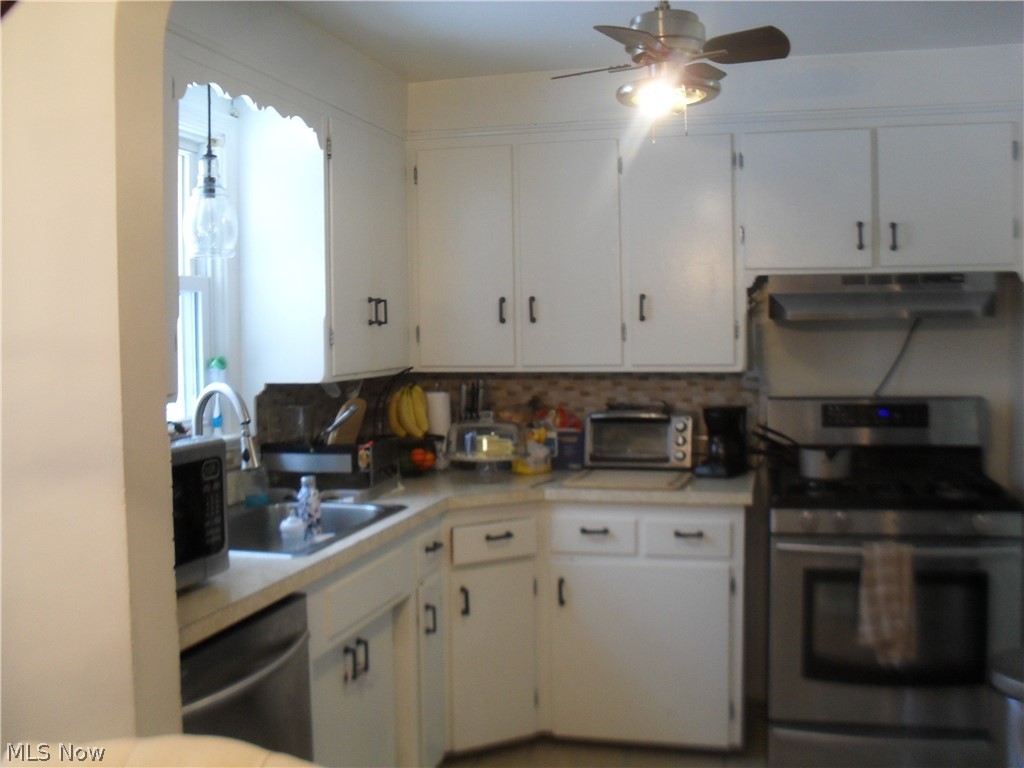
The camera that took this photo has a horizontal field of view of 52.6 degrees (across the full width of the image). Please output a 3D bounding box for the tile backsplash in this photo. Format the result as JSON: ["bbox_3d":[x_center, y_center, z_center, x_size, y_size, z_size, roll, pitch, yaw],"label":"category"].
[{"bbox_3d":[0.040,0.125,3.700,1.607,0.330,0.930,0,3,14],"label":"tile backsplash"}]

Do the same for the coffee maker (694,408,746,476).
[{"bbox_3d":[0.762,0.199,3.792,0.180,0.270,0.150,-2,3,-26],"label":"coffee maker"}]

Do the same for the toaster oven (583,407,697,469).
[{"bbox_3d":[0.496,0.206,3.938,0.393,0.225,0.290,0,3,14],"label":"toaster oven"}]

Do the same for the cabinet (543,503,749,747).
[{"bbox_3d":[0.517,0.795,3.755,0.668,0.824,0.650,0,3,14],"label":"cabinet"}]

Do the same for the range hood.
[{"bbox_3d":[1.271,-0.297,3.617,0.761,0.152,0.430,0,3,14],"label":"range hood"}]

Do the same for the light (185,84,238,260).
[{"bbox_3d":[-0.824,-0.589,2.823,0.150,0.510,0.150,0,3,14],"label":"light"}]

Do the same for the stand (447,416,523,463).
[{"bbox_3d":[-0.104,0.226,3.902,0.280,0.230,0.280,0,3,14],"label":"stand"}]

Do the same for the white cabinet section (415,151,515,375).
[{"bbox_3d":[-0.129,-0.477,3.999,0.372,0.812,0.320,0,4,14],"label":"white cabinet section"}]

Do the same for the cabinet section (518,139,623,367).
[{"bbox_3d":[0.249,-0.477,3.904,0.390,0.808,0.320,0,4,14],"label":"cabinet section"}]

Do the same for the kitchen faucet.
[{"bbox_3d":[-0.800,0.195,2.910,0.225,0.397,0.075,0,3,14],"label":"kitchen faucet"}]

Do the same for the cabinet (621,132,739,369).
[{"bbox_3d":[0.625,-0.475,3.804,0.422,0.840,0.340,0,3,14],"label":"cabinet"}]

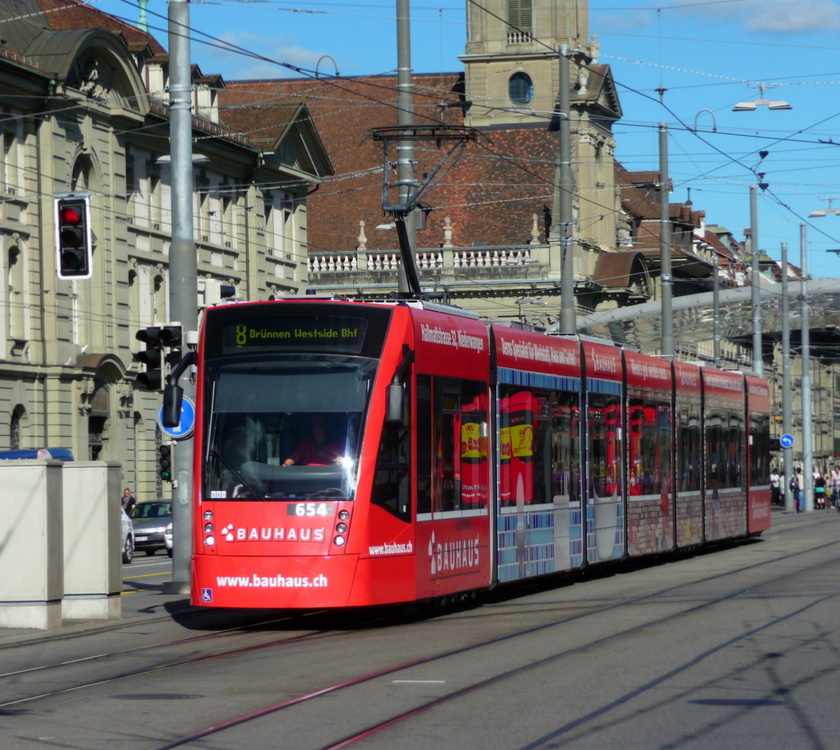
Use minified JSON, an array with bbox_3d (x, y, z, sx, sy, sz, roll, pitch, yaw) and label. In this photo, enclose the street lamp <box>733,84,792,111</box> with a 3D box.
[{"bbox_3d":[7.086,-5.731,76.500,1.220,0.540,0.380,-1,-1,11],"label":"street lamp"}]

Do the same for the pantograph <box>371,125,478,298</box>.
[{"bbox_3d":[-0.018,-1.960,44.200,1.500,2.120,1.600,-1,-1,11],"label":"pantograph"}]

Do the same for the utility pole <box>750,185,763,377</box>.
[{"bbox_3d":[11.090,-0.805,121.500,0.350,10.900,0.350,-1,-1,11],"label":"utility pole"}]

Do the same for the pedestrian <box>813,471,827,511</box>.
[{"bbox_3d":[16.659,4.823,154.000,0.520,1.580,0.400,0,-1,0],"label":"pedestrian"}]

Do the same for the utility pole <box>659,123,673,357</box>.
[{"bbox_3d":[6.500,-1.246,97.000,0.330,10.800,0.330,-1,-1,11],"label":"utility pole"}]

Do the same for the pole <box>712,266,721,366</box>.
[{"bbox_3d":[12.301,0.331,153.000,0.270,10.400,0.270,-1,-1,11],"label":"pole"}]

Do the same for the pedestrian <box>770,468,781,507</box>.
[{"bbox_3d":[15.863,4.998,165.000,0.500,1.660,0.340,-1,-1,-3],"label":"pedestrian"}]

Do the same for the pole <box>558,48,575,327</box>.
[{"bbox_3d":[3.273,-1.885,82.000,0.370,10.900,0.370,-1,-1,11],"label":"pole"}]

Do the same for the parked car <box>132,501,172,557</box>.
[{"bbox_3d":[-6.501,3.913,94.081,1.750,1.460,4.300,-1,-1,11],"label":"parked car"}]

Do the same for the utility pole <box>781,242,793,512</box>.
[{"bbox_3d":[13.994,0.076,141.000,0.300,10.250,0.300,-1,-1,11],"label":"utility pole"}]

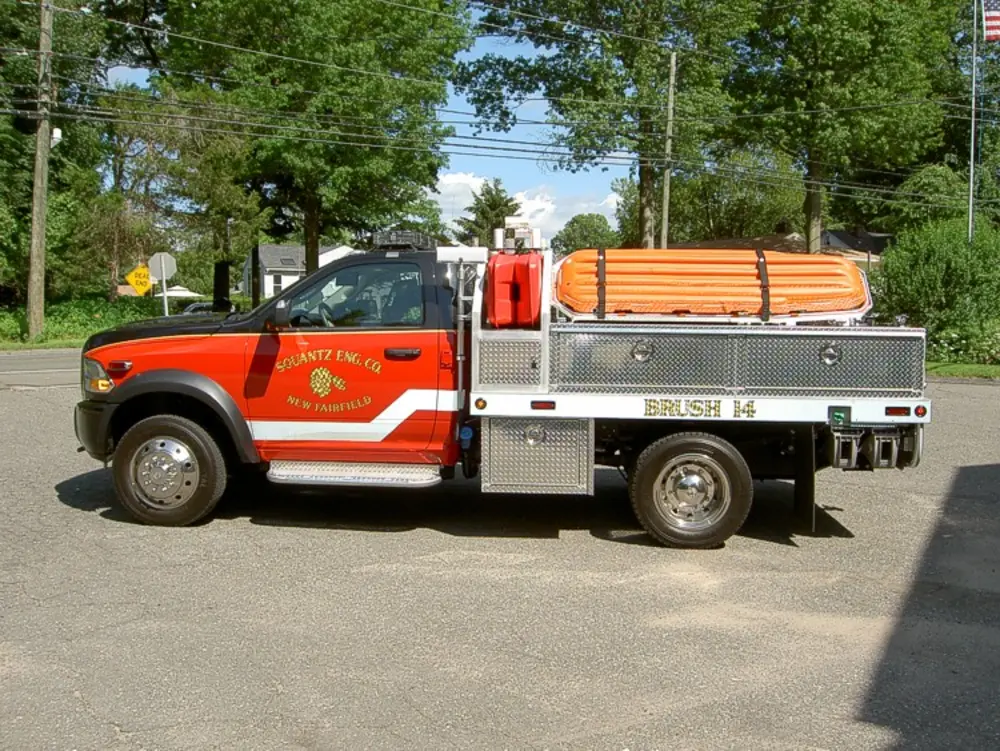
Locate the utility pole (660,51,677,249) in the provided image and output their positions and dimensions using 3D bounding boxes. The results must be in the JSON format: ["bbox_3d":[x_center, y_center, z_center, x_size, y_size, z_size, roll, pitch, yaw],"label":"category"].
[{"bbox_3d":[5.607,-5.722,33.351,0.300,10.343,0.300,1,4,0],"label":"utility pole"}]

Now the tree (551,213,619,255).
[{"bbox_3d":[6.345,-7.918,75.307,6.200,9.067,6.200,1,4,0],"label":"tree"}]

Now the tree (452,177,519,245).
[{"bbox_3d":[-0.577,-5.937,50.278,4.600,8.193,4.600,1,4,0],"label":"tree"}]

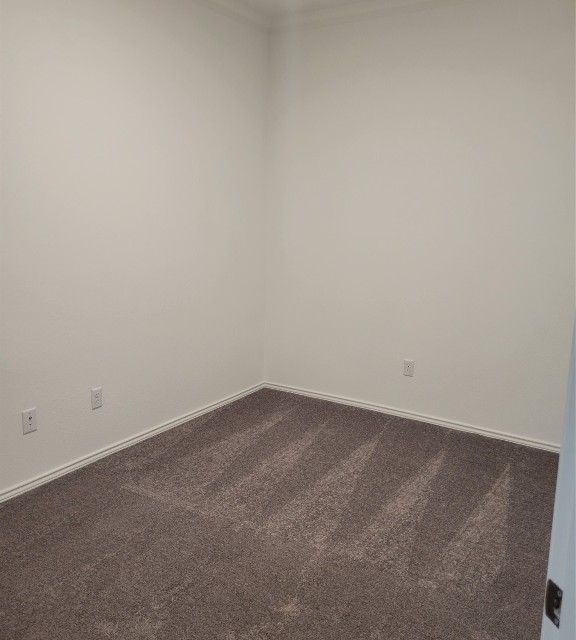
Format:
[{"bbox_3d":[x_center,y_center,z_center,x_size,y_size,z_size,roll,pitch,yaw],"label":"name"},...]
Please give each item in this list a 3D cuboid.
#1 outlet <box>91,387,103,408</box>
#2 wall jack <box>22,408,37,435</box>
[{"bbox_3d":[-1.046,0.433,3.171,0.009,0.115,0.071,8,13,32],"label":"outlet"},{"bbox_3d":[-1.266,0.499,2.835,0.009,0.115,0.071,8,13,32],"label":"wall jack"}]

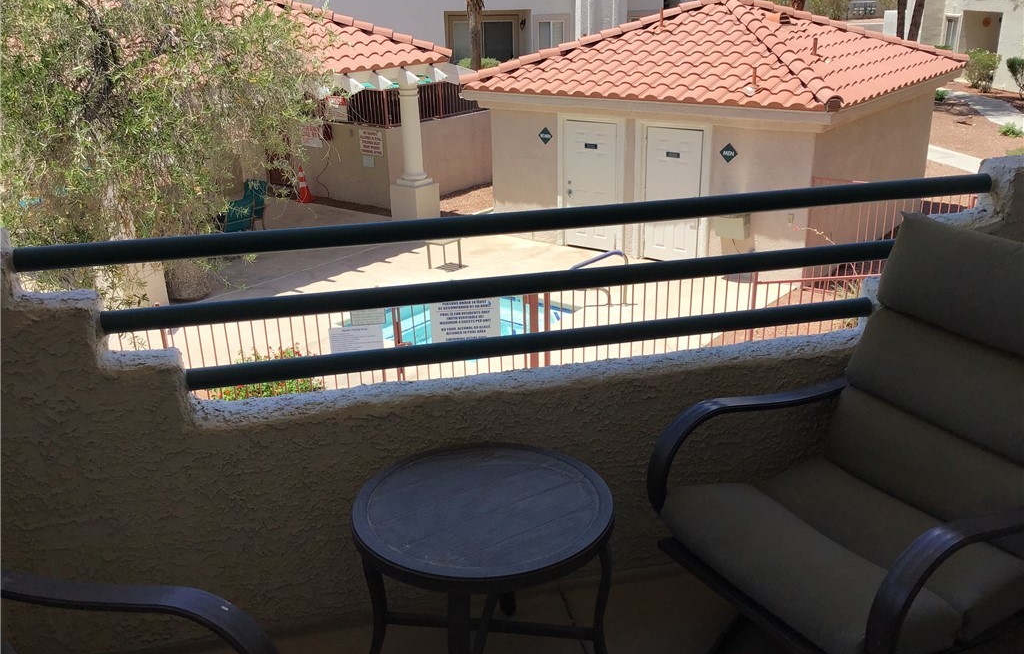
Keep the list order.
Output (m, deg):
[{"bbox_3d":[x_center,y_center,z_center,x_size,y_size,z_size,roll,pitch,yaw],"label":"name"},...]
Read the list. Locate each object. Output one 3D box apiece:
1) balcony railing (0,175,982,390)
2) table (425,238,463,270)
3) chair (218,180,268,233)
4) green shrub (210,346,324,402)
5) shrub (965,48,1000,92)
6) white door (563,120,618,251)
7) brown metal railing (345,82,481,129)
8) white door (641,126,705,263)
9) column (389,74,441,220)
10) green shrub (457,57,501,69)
[{"bbox_3d":[0.092,-0.105,2.143,2.280,0.355,0.050,-6,21,-10],"label":"balcony railing"},{"bbox_3d":[-1.034,-1.106,14.005,0.430,0.450,0.420,14,26,35],"label":"table"},{"bbox_3d":[-4.612,-1.954,15.748,0.680,0.950,0.800,-12,23,-25],"label":"chair"},{"bbox_3d":[-2.565,0.579,9.568,1.200,0.580,0.800,-6,21,-10],"label":"green shrub"},{"bbox_3d":[15.649,-8.548,30.500,1.200,1.350,1.150,9,23,25],"label":"shrub"},{"bbox_3d":[1.271,-2.225,14.550,0.910,2.030,0.060,14,26,35],"label":"white door"},{"bbox_3d":[-1.899,-4.568,18.262,1.350,0.700,2.900,14,26,35],"label":"brown metal railing"},{"bbox_3d":[2.413,-1.939,13.731,0.910,2.030,0.060,14,26,35],"label":"white door"},{"bbox_3d":[-1.752,-2.992,15.952,0.610,2.600,0.610,14,26,35],"label":"column"},{"bbox_3d":[-0.968,-7.268,26.500,1.350,1.000,1.100,-2,21,0],"label":"green shrub"}]

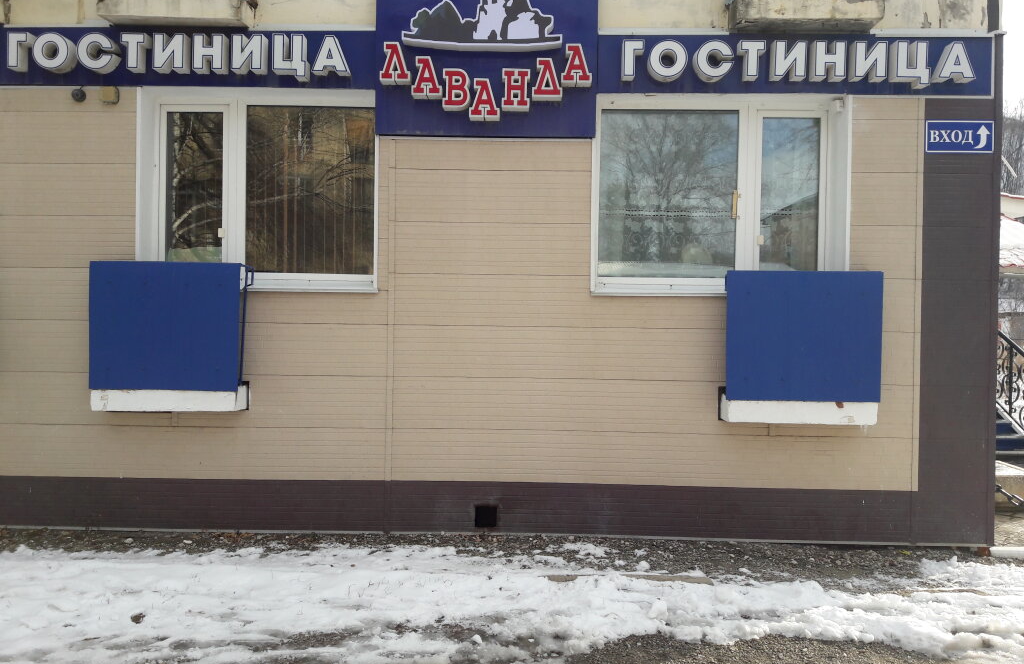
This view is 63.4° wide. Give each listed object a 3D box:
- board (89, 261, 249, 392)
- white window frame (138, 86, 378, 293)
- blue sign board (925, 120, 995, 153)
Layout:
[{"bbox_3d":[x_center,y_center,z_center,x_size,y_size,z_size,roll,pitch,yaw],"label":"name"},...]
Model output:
[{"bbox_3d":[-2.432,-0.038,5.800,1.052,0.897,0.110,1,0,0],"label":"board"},{"bbox_3d":[-1.856,-1.036,6.126,1.765,1.487,0.220,1,0,0],"label":"white window frame"},{"bbox_3d":[3.252,-1.417,6.012,0.492,0.228,0.040,1,0,0],"label":"blue sign board"}]

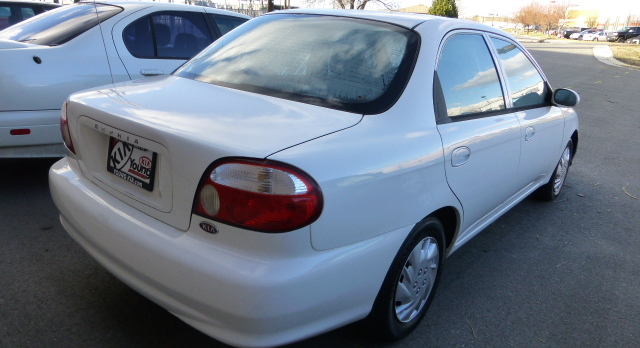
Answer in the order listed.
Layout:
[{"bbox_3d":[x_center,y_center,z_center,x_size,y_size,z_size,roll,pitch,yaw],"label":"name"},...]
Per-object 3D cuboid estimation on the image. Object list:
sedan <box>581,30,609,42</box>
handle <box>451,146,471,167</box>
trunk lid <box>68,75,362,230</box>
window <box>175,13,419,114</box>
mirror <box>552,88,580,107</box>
[{"bbox_3d":[31.384,-15.607,50.000,4.500,1.420,1.750,-7,22,-28],"label":"sedan"},{"bbox_3d":[0.605,-0.081,1.927,0.047,0.083,0.175,18,23,37],"label":"handle"},{"bbox_3d":[-0.505,-0.136,1.845,1.240,0.400,0.680,18,23,37],"label":"trunk lid"},{"bbox_3d":[-0.125,-0.580,2.144,1.270,0.130,0.675,18,56,37],"label":"window"},{"bbox_3d":[1.682,-0.535,3.023,0.175,0.115,0.120,18,23,37],"label":"mirror"}]

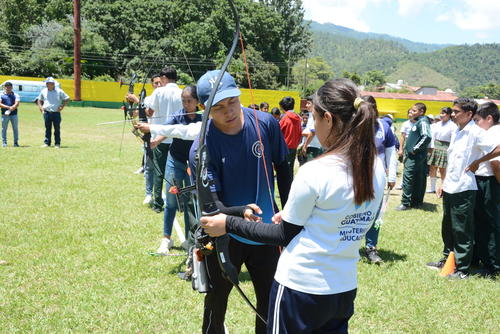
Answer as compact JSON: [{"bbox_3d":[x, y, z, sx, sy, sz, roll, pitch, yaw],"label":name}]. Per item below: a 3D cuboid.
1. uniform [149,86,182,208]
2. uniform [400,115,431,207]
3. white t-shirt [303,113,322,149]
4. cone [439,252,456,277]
[{"bbox_3d":[-1.042,-0.248,6.168,0.460,1.568,0.320,-3,10,-37],"label":"uniform"},{"bbox_3d":[2.378,-0.092,7.145,0.330,1.312,0.420,1,8,-12],"label":"uniform"},{"bbox_3d":[1.029,-0.561,7.800,0.300,0.580,0.440,2,8,-5],"label":"white t-shirt"},{"bbox_3d":[1.753,0.836,4.347,0.160,0.205,0.160,2,8,-6],"label":"cone"}]

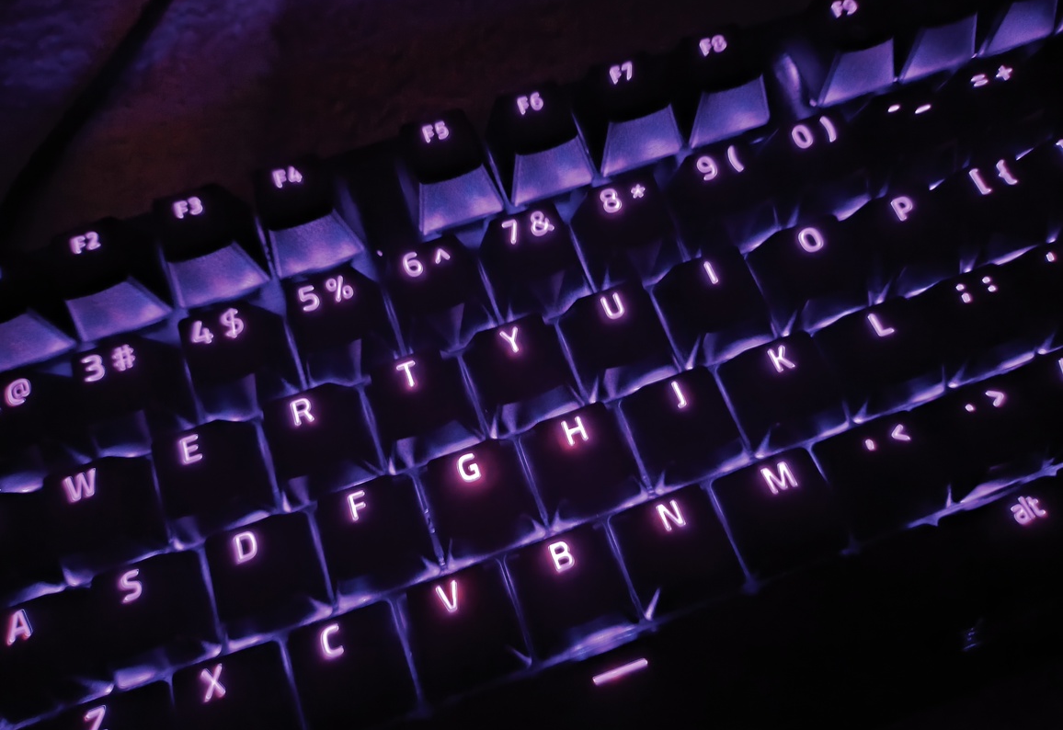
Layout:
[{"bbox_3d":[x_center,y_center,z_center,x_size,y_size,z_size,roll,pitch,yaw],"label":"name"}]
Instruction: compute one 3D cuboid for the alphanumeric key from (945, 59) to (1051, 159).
[{"bbox_3d":[0.090,-0.051,0.151,0.018,0.011,0.018,-19,72,-6],"label":"alphanumeric key"}]

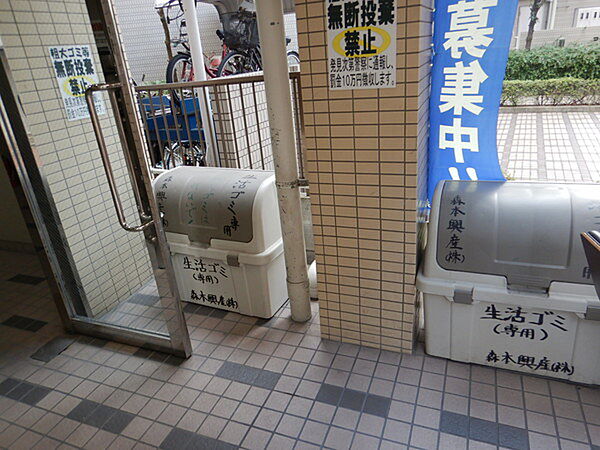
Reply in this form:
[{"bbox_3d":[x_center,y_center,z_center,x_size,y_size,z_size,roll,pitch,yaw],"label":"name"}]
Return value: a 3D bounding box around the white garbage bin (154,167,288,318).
[{"bbox_3d":[-0.474,0.053,2.501,0.865,0.768,0.480,6,25,24],"label":"white garbage bin"}]

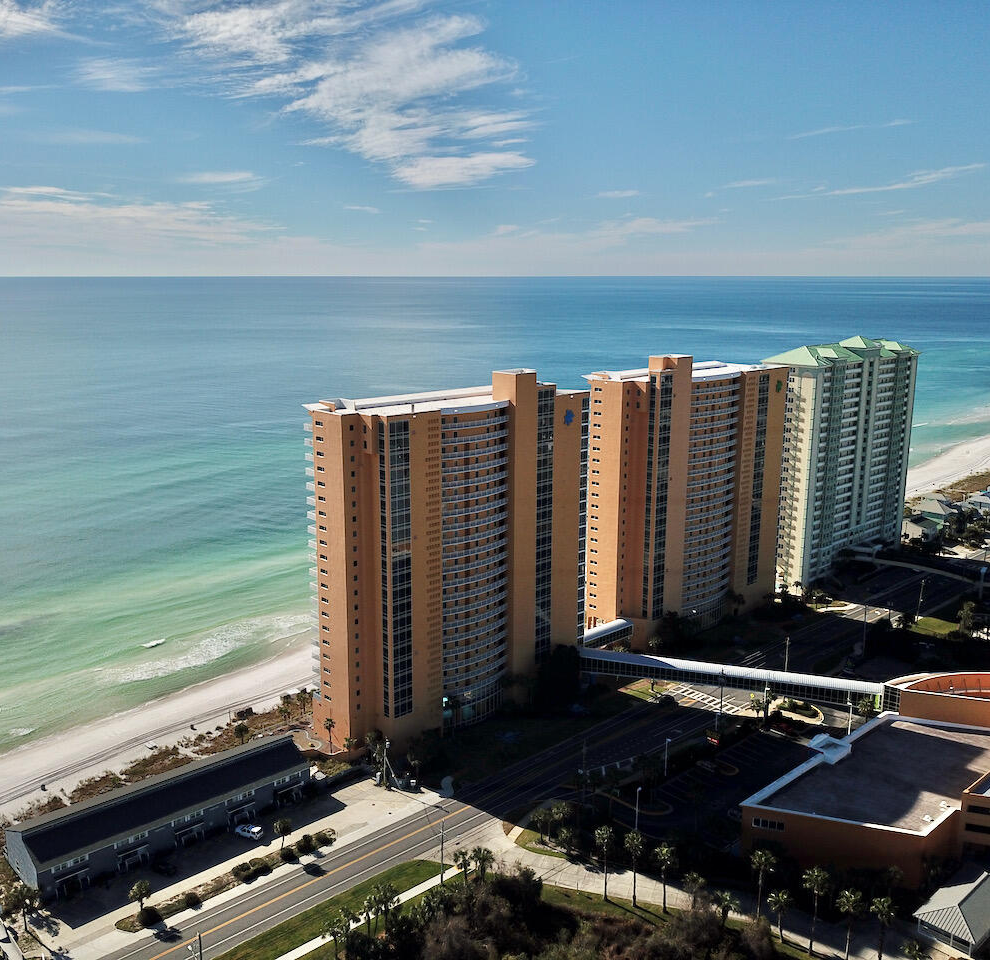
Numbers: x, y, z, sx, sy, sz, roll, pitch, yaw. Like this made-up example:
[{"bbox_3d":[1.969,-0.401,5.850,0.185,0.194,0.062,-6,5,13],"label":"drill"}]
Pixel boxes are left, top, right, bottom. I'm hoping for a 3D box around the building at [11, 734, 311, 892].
[{"bbox_3d":[-59.592,58.943,175.265,50.800,8.700,14.300,-11,16,-42],"label":"building"}]

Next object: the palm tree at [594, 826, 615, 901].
[{"bbox_3d":[17.840,61.450,153.860,3.068,12.847,3.068,0,12,0],"label":"palm tree"}]

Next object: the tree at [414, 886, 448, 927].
[{"bbox_3d":[-9.760,64.507,144.075,5.070,6.840,5.070,0,12,0],"label":"tree"}]

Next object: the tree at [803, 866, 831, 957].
[{"bbox_3d":[45.824,62.114,138.122,3.980,14.050,3.980,0,12,0],"label":"tree"}]

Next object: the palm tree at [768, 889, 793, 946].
[{"bbox_3d":[42.690,65.010,142.340,3.800,8.600,3.800,0,12,0],"label":"palm tree"}]

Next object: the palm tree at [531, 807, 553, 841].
[{"bbox_3d":[8.090,60.570,168.480,3.400,6.200,3.400,0,12,0],"label":"palm tree"}]

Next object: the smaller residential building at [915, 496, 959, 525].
[{"bbox_3d":[171.460,13.190,375.640,11.500,9.000,13.600,-11,16,-41],"label":"smaller residential building"}]

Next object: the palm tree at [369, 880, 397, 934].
[{"bbox_3d":[-16.690,64.640,144.980,3.900,8.200,3.900,0,12,0],"label":"palm tree"}]

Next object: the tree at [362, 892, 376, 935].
[{"bbox_3d":[-19.210,65.996,145.795,2.607,7.369,2.607,0,12,0],"label":"tree"}]

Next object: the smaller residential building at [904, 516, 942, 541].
[{"bbox_3d":[156.980,17.850,358.370,11.500,7.200,13.000,-11,16,-41],"label":"smaller residential building"}]

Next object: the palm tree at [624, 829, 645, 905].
[{"bbox_3d":[22.060,61.140,150.730,3.400,12.600,3.400,0,12,0],"label":"palm tree"}]

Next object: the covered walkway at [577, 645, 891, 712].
[{"bbox_3d":[53.570,44.730,218.640,69.150,4.900,4.300,4,13,17],"label":"covered walkway"}]

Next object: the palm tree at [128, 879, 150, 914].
[{"bbox_3d":[-56.168,65.645,151.968,3.467,5.446,3.467,0,12,0],"label":"palm tree"}]

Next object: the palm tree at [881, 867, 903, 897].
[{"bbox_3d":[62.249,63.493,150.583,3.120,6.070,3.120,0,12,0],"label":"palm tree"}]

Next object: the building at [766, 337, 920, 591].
[{"bbox_3d":[116.635,-9.480,327.970,70.500,77.916,20.500,-11,17,-42],"label":"building"}]

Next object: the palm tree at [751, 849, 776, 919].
[{"bbox_3d":[40.026,61.391,144.326,4.010,12.830,4.010,0,12,0],"label":"palm tree"}]

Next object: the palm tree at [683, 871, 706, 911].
[{"bbox_3d":[31.359,64.771,150.292,3.285,7.864,3.285,0,12,0],"label":"palm tree"}]

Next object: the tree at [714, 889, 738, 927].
[{"bbox_3d":[35.547,65.973,147.897,3.524,6.526,3.524,0,12,0],"label":"tree"}]

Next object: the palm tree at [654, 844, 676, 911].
[{"bbox_3d":[26.059,61.256,147.628,3.350,11.690,3.350,0,12,0],"label":"palm tree"}]

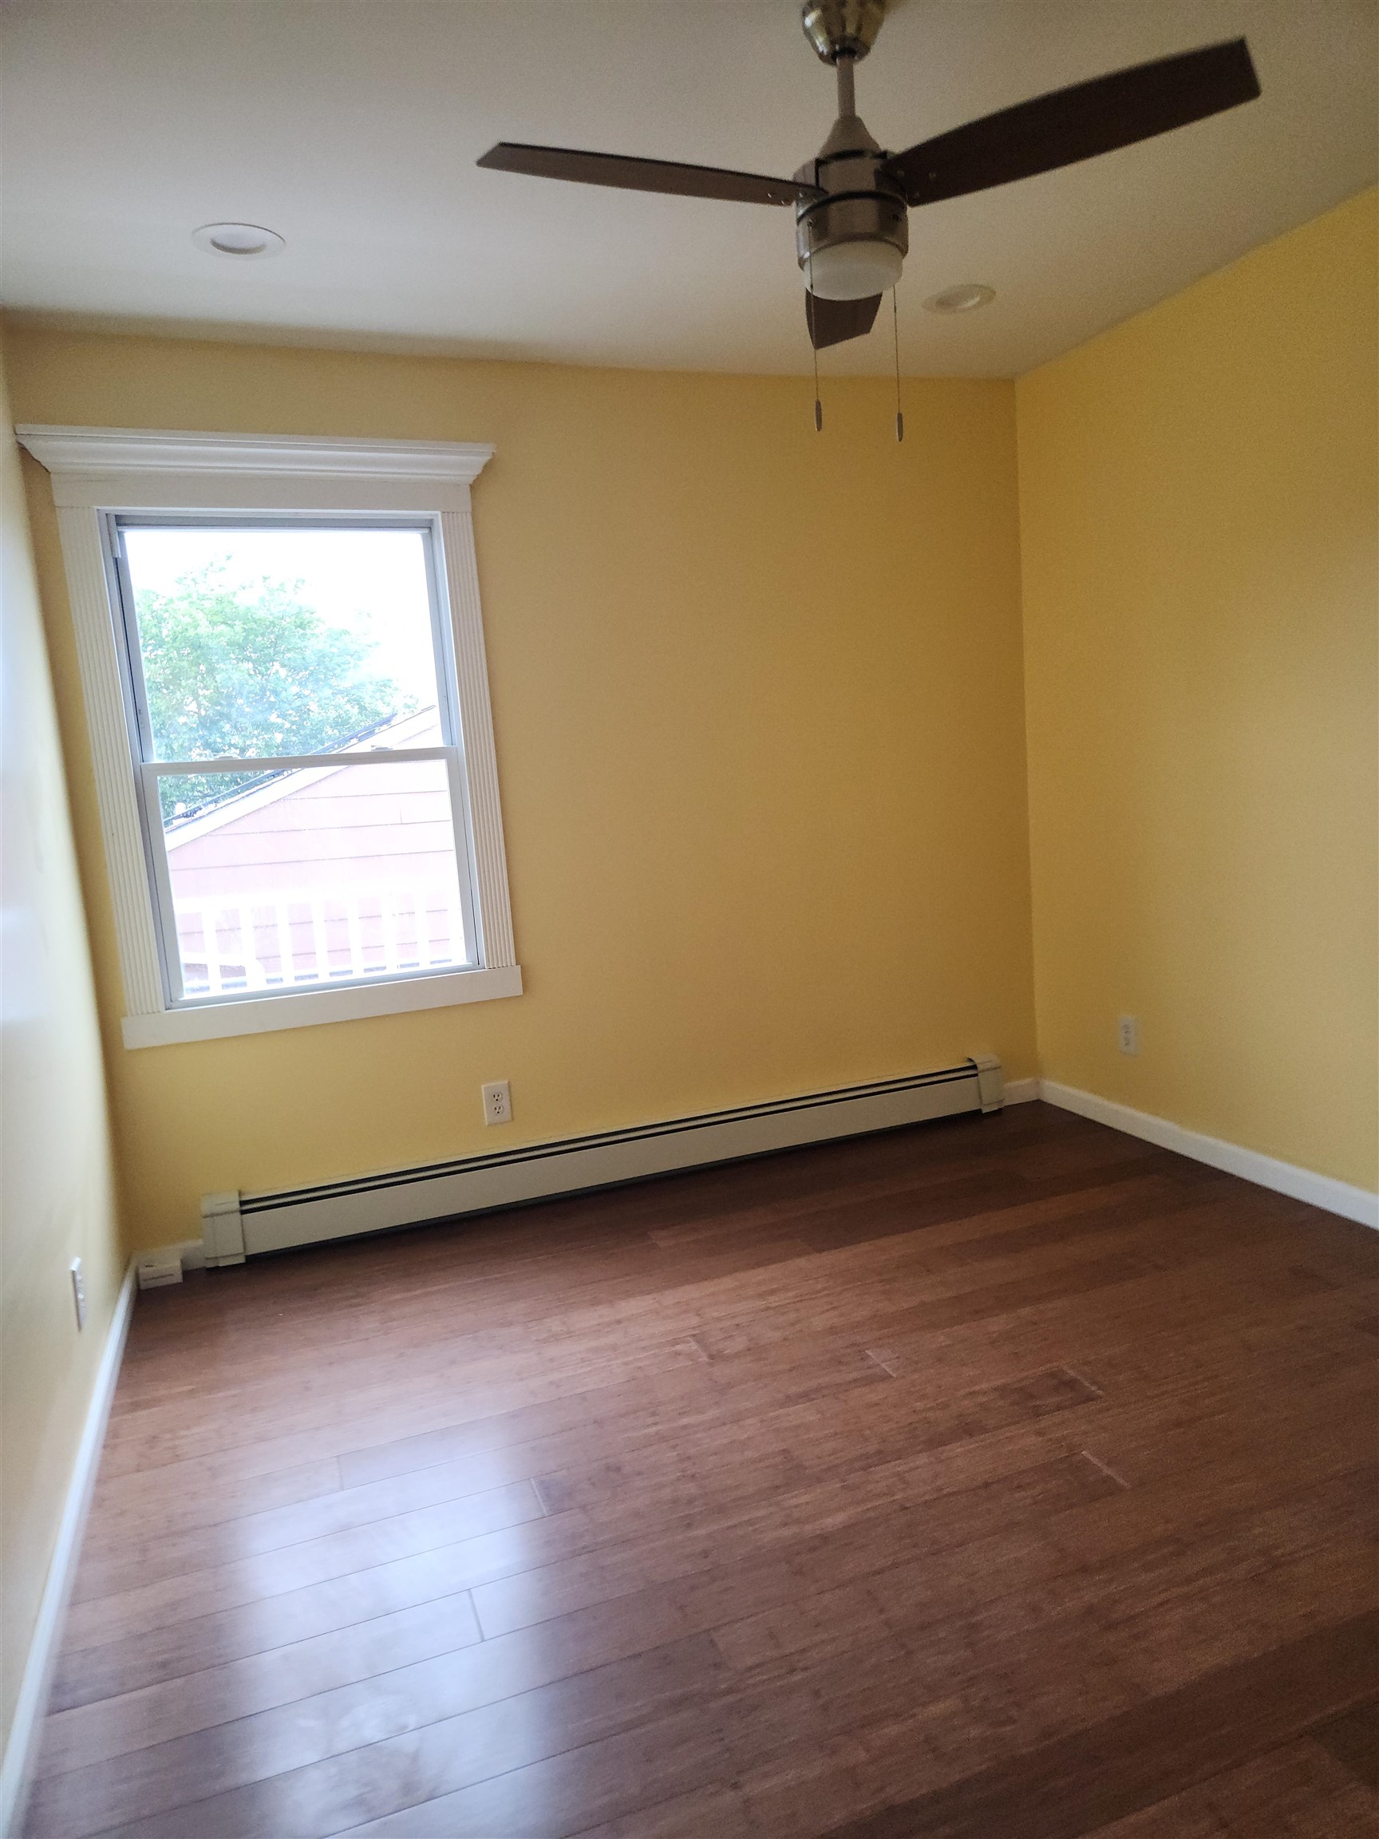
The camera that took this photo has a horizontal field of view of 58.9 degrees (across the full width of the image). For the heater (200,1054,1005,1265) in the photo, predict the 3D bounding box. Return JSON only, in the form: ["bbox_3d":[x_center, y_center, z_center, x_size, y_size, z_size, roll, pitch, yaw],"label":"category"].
[{"bbox_3d":[-0.125,0.717,3.804,2.585,0.183,0.070,-7,8,-21],"label":"heater"}]

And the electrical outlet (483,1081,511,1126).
[{"bbox_3d":[-0.570,0.549,3.644,0.079,0.122,0.008,-7,8,-21],"label":"electrical outlet"}]

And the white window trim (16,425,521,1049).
[{"bbox_3d":[-1.042,-0.489,3.317,1.185,1.571,0.075,-7,8,-21],"label":"white window trim"}]

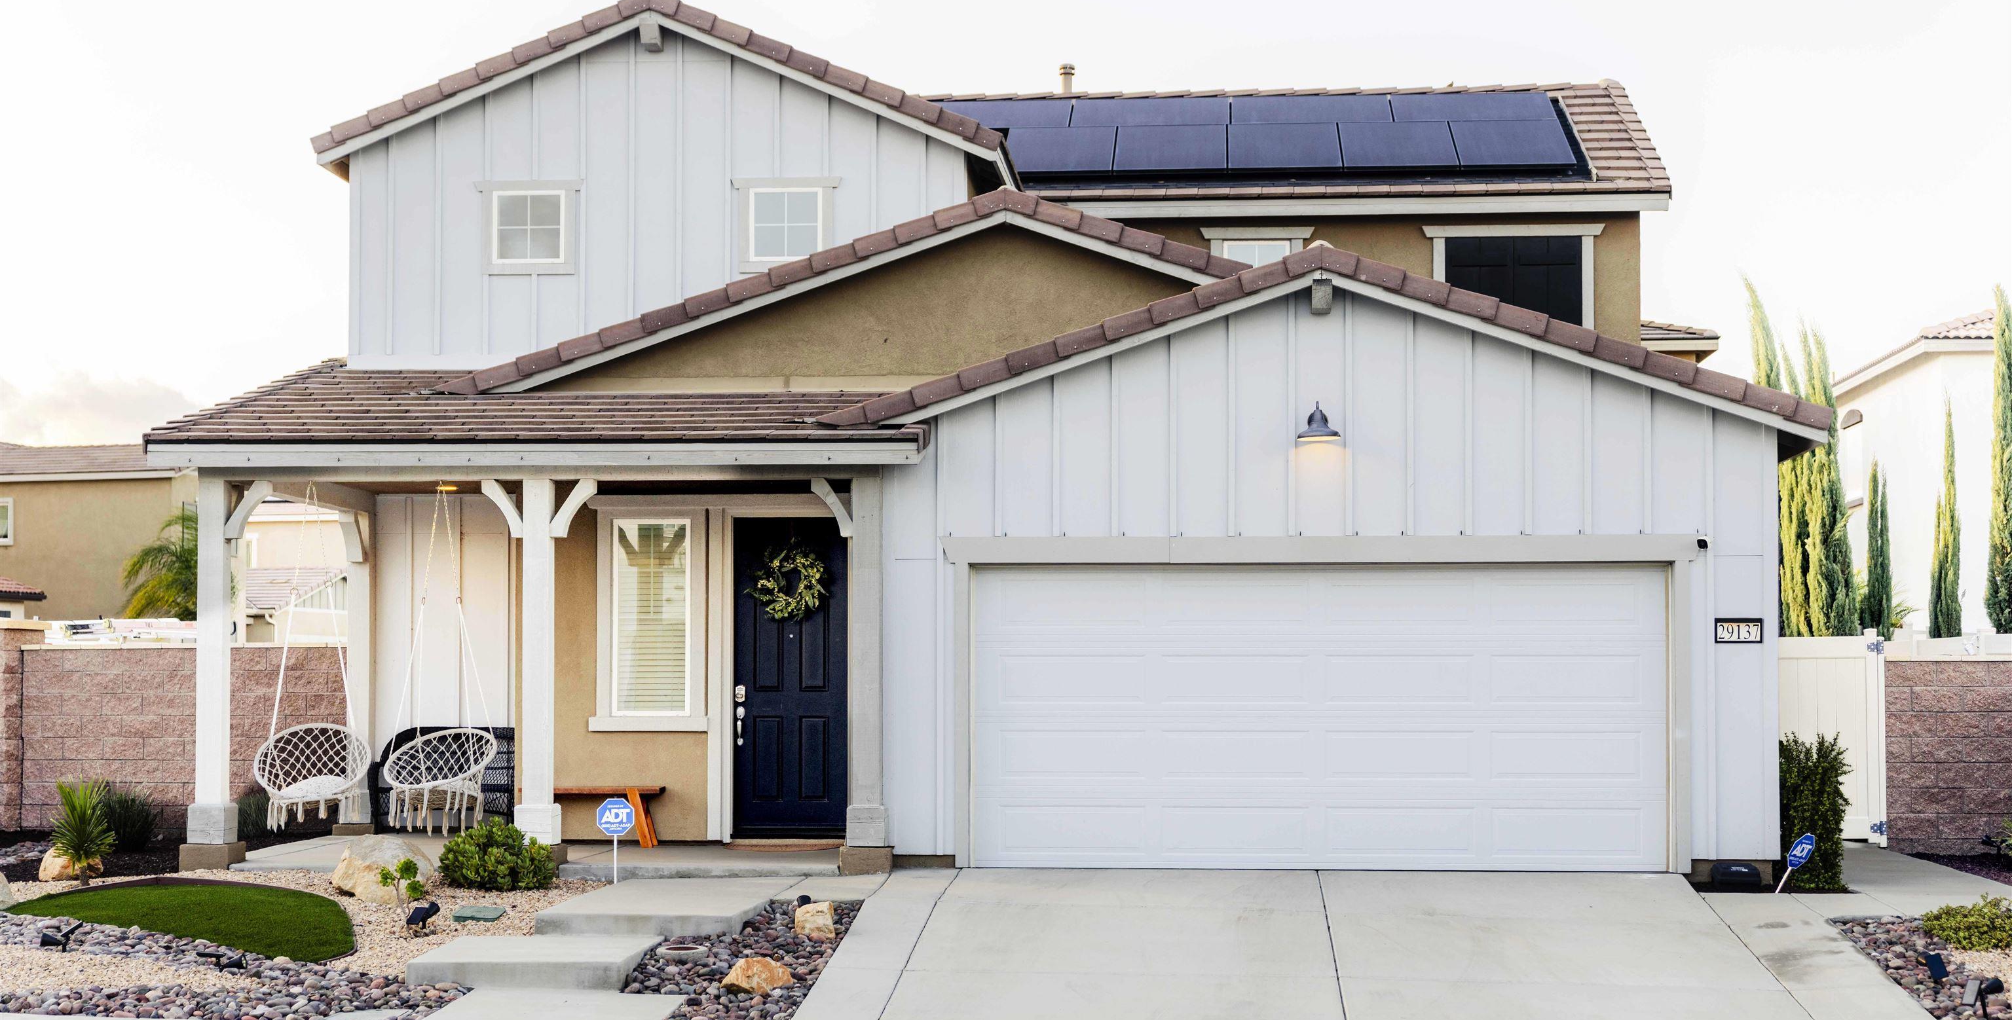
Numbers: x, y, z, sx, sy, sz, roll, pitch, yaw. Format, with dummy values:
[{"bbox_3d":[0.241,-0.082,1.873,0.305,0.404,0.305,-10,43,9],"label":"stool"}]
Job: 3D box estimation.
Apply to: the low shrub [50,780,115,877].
[{"bbox_3d":[-6.300,2.188,18.300,0.460,0.700,0.460,0,-3,5],"label":"low shrub"}]

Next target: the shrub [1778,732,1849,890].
[{"bbox_3d":[5.527,2.050,18.390,0.496,1.034,0.600,0,-3,5],"label":"shrub"}]

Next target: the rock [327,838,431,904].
[{"bbox_3d":[-4.106,2.380,17.650,0.670,0.420,0.550,0,-3,5],"label":"rock"}]

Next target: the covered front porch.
[{"bbox_3d":[-3.183,1.102,20.111,5.195,2.967,2.950,0,-3,5],"label":"covered front porch"}]

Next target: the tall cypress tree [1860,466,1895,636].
[{"bbox_3d":[9.379,1.240,28.821,0.364,3.639,0.364,0,-3,5],"label":"tall cypress tree"}]

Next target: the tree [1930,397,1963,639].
[{"bbox_3d":[9.812,0.990,28.000,0.380,4.350,0.380,0,-3,5],"label":"tree"}]

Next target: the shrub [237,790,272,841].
[{"bbox_3d":[-6.406,2.600,22.800,0.440,0.420,0.440,0,-3,5],"label":"shrub"}]

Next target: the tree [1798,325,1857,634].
[{"bbox_3d":[9.150,0.473,29.883,0.652,5.279,0.652,0,-3,5],"label":"tree"}]

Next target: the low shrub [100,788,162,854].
[{"bbox_3d":[-7.011,2.483,21.500,0.500,0.530,0.500,0,-3,5],"label":"low shrub"}]

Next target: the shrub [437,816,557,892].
[{"bbox_3d":[-3.492,2.350,18.390,0.779,0.472,0.680,0,-3,5],"label":"shrub"}]

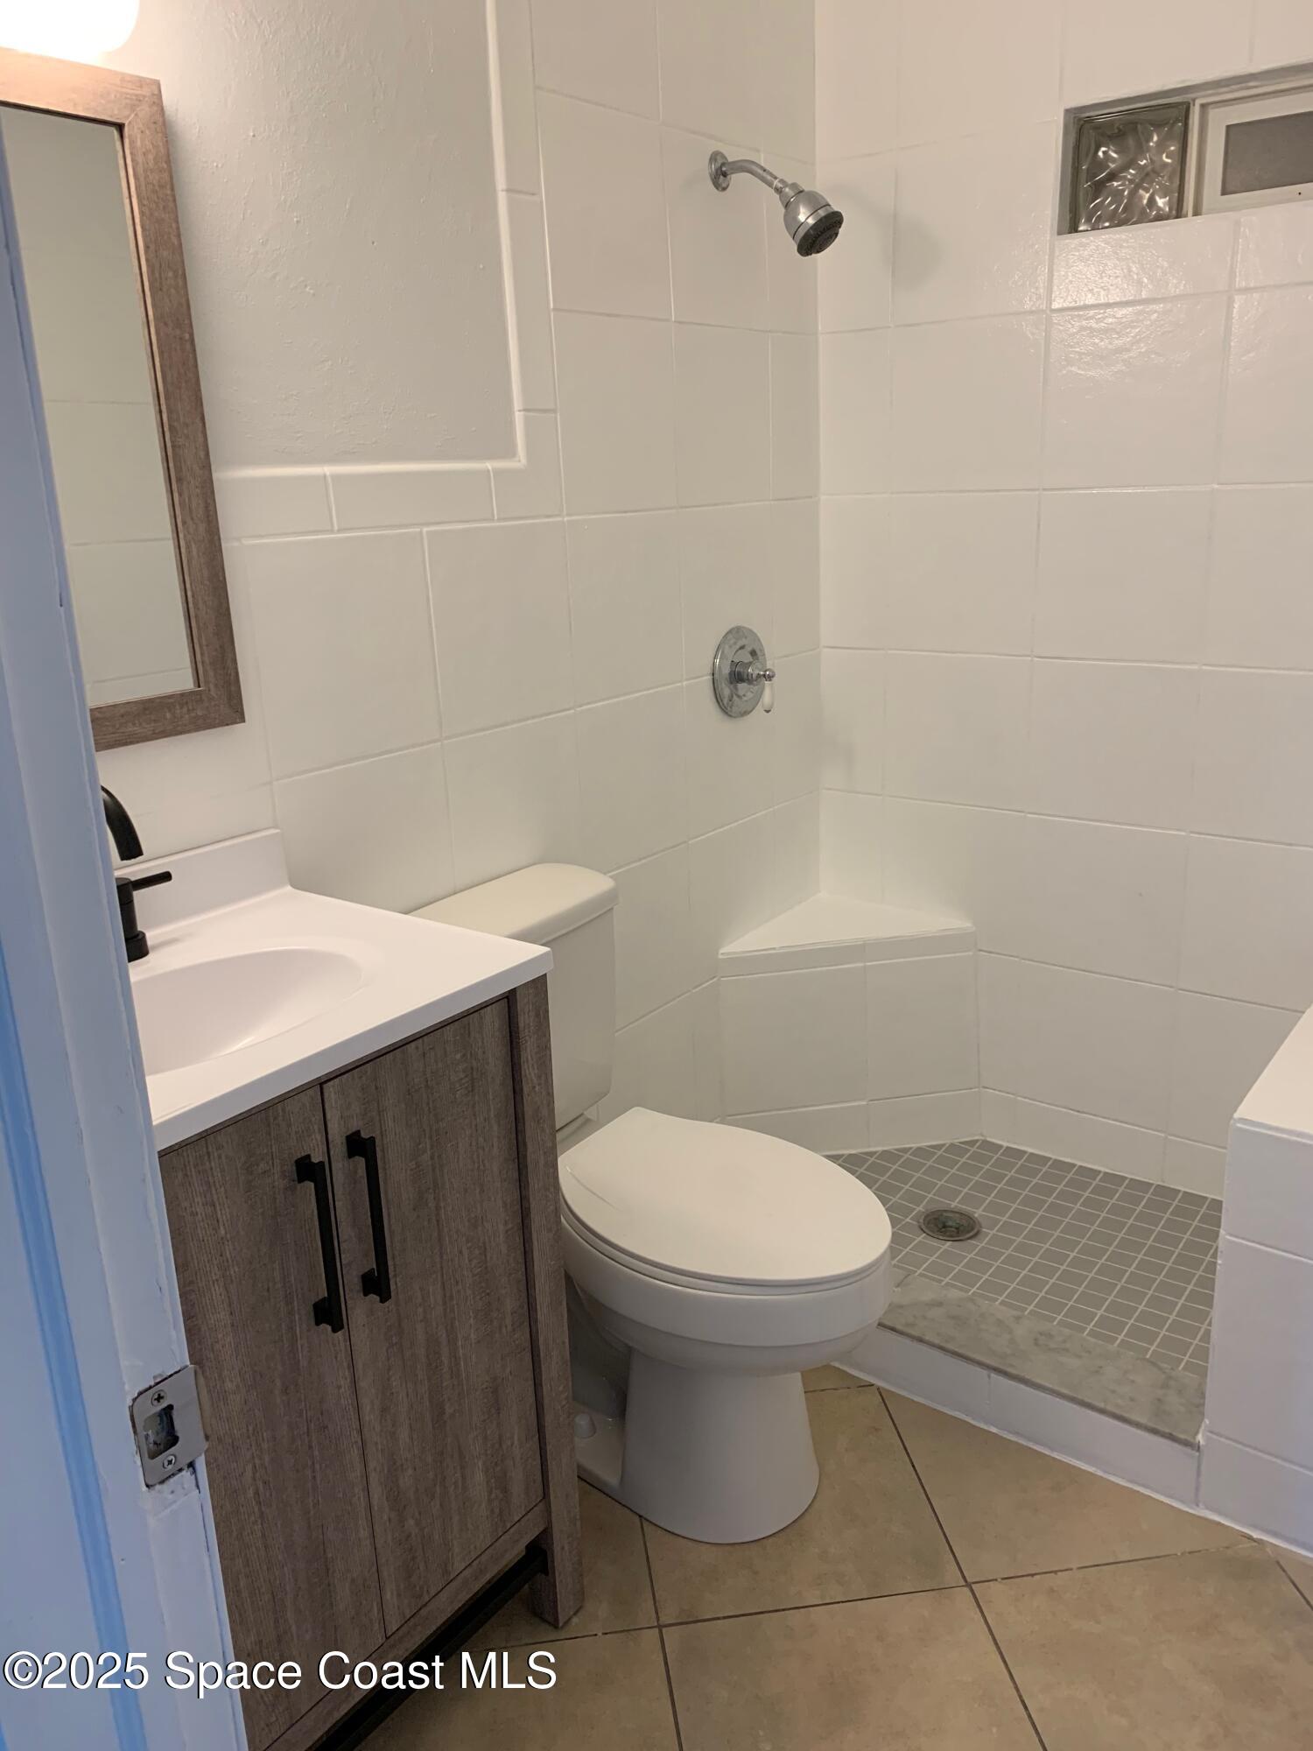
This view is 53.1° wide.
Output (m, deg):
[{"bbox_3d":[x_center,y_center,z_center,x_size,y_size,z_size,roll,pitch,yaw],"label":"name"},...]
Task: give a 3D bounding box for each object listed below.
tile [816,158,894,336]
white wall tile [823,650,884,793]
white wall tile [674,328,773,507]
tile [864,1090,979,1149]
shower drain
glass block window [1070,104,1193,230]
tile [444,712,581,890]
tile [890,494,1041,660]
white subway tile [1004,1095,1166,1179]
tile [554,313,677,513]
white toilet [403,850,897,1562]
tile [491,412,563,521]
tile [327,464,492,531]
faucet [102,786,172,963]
[{"bbox_3d":[0.372,-1.170,2.448,0.157,0.295,0.010,10,21,36],"label":"tile"},{"bbox_3d":[0.415,-0.320,2.749,0.153,0.300,0.010,10,21,36],"label":"white wall tile"},{"bbox_3d":[0.122,-0.833,2.393,0.010,0.302,0.305,10,21,36],"label":"white wall tile"},{"bbox_3d":[0.576,0.522,2.824,0.249,0.114,0.010,-5,17,-8],"label":"tile"},{"bbox_3d":[0.566,0.675,2.525,0.115,0.012,0.115,-2,17,1],"label":"shower drain"},{"bbox_3d":[0.812,-1.185,2.209,0.195,0.187,0.080,10,21,36],"label":"glass block window"},{"bbox_3d":[-0.220,-0.091,2.098,0.010,0.300,0.297,10,21,36],"label":"tile"},{"bbox_3d":[0.594,-0.583,2.554,0.303,0.302,0.010,10,21,36],"label":"tile"},{"bbox_3d":[0.876,0.545,2.671,0.304,0.133,0.010,10,21,36],"label":"white subway tile"},{"bbox_3d":[-0.063,-0.754,2.161,0.010,0.302,0.303,10,21,36],"label":"tile"},{"bbox_3d":[0.007,0.475,1.872,0.716,0.805,0.435,10,21,36],"label":"white toilet"},{"bbox_3d":[-0.197,-0.611,1.966,0.010,0.154,0.146,10,21,36],"label":"tile"},{"bbox_3d":[-0.337,-0.529,1.837,0.011,0.072,0.299,10,21,36],"label":"tile"},{"bbox_3d":[-0.589,0.006,1.407,0.150,0.225,0.200,10,21,36],"label":"faucet"}]

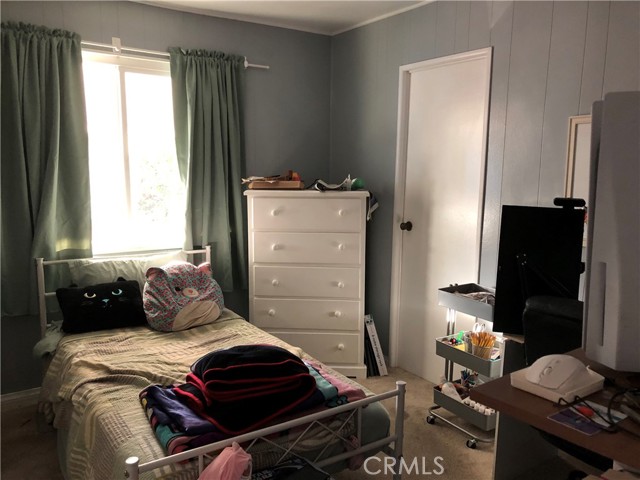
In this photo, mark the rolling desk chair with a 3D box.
[{"bbox_3d":[1.120,0.689,1.936,0.600,0.950,0.570,-7,11,-42],"label":"rolling desk chair"}]

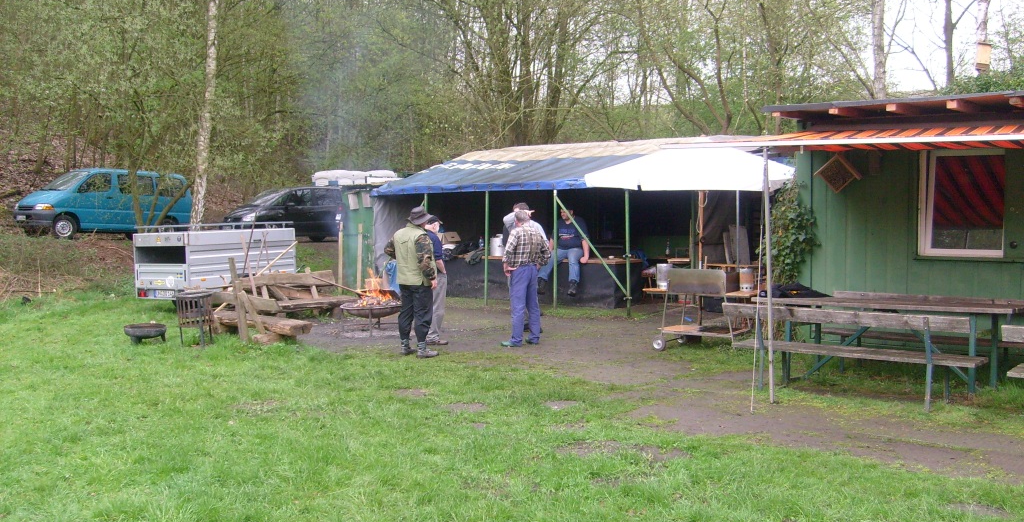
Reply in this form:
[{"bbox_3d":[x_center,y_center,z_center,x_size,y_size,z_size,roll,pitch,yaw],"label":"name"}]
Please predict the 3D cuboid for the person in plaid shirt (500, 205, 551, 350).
[{"bbox_3d":[0.175,0.208,13.427,0.620,1.750,0.400,-2,3,-35],"label":"person in plaid shirt"}]

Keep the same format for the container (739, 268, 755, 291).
[{"bbox_3d":[3.025,0.243,13.329,0.185,0.290,0.185,0,3,0],"label":"container"}]

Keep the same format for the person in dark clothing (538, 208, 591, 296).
[{"bbox_3d":[0.894,-0.134,17.300,0.660,1.470,0.740,1,3,27],"label":"person in dark clothing"}]

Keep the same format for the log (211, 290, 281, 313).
[{"bbox_3d":[-3.475,0.533,13.450,1.760,0.160,0.060,3,11,44],"label":"log"}]

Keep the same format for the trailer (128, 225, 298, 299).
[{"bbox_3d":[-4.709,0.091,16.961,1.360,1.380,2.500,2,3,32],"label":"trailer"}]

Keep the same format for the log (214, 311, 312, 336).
[{"bbox_3d":[-3.420,0.843,13.955,2.100,0.170,0.340,3,4,44],"label":"log"}]

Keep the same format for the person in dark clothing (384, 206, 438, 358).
[{"bbox_3d":[-1.206,0.243,12.427,0.600,1.780,0.420,3,4,43],"label":"person in dark clothing"}]

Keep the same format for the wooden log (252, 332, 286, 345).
[{"bbox_3d":[-3.190,1.000,13.812,0.180,0.160,0.520,3,4,44],"label":"wooden log"}]

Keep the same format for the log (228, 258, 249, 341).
[{"bbox_3d":[-3.553,0.520,13.450,0.110,1.140,0.100,3,13,44],"label":"log"}]

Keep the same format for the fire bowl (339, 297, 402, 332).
[{"bbox_3d":[-1.974,0.798,14.758,0.930,0.440,0.930,0,3,0],"label":"fire bowl"}]

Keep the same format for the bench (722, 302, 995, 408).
[{"bbox_3d":[3.145,0.852,9.646,2.280,0.840,0.630,2,4,39],"label":"bench"}]

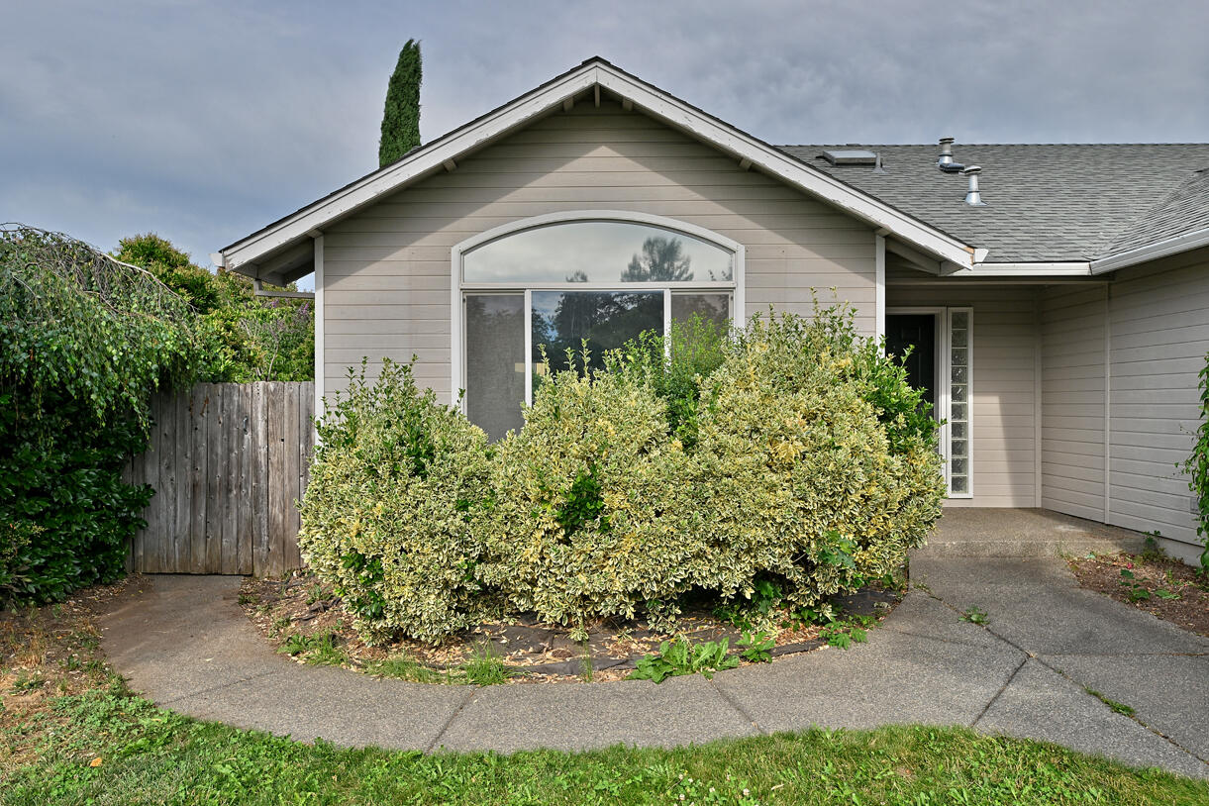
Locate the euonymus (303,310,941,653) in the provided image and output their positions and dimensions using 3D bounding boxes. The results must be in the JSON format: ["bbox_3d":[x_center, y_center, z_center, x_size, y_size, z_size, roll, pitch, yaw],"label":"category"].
[{"bbox_3d":[0.130,0.370,5.800,4.500,2.150,1.800,0,0,0],"label":"euonymus"}]

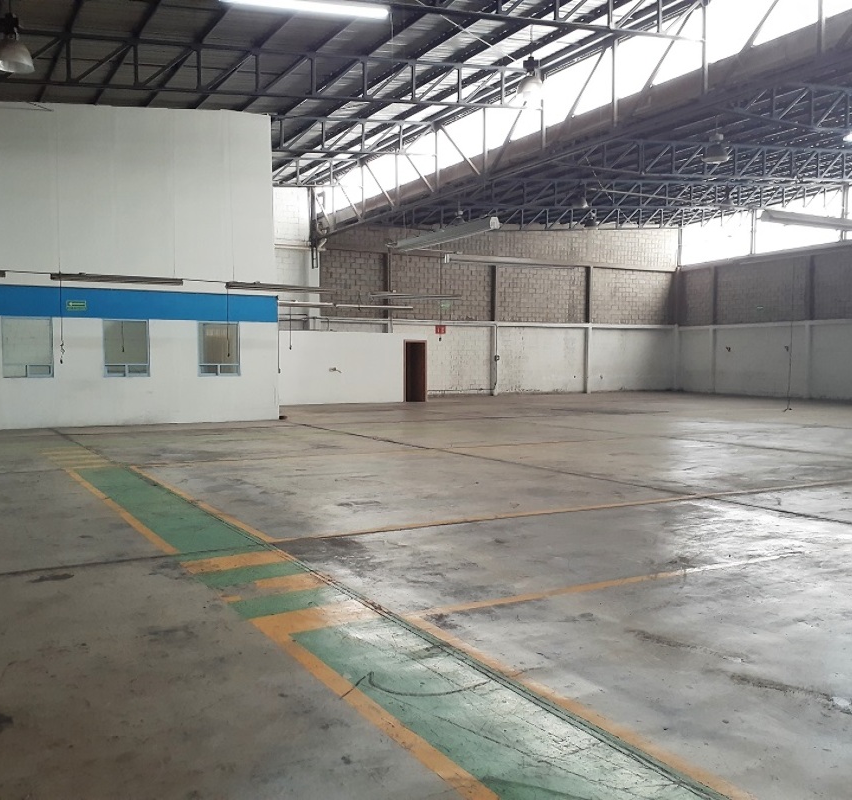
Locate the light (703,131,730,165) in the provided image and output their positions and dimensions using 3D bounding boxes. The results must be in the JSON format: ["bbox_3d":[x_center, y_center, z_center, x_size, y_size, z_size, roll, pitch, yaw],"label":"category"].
[{"bbox_3d":[5.046,-4.394,14.446,0.440,0.500,0.440,-2,3,-30],"label":"light"}]

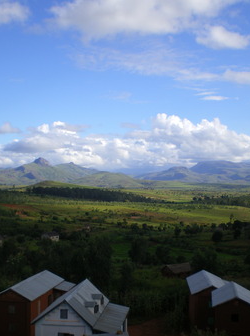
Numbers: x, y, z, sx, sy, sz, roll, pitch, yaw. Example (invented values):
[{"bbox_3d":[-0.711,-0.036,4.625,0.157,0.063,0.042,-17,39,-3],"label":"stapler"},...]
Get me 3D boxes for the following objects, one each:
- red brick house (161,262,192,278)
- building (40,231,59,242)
[{"bbox_3d":[11.826,23.342,113.000,5.700,3.200,4.200,1,-1,-34],"label":"red brick house"},{"bbox_3d":[-31.052,28.409,205.000,6.000,4.600,4.600,1,-2,-37],"label":"building"}]

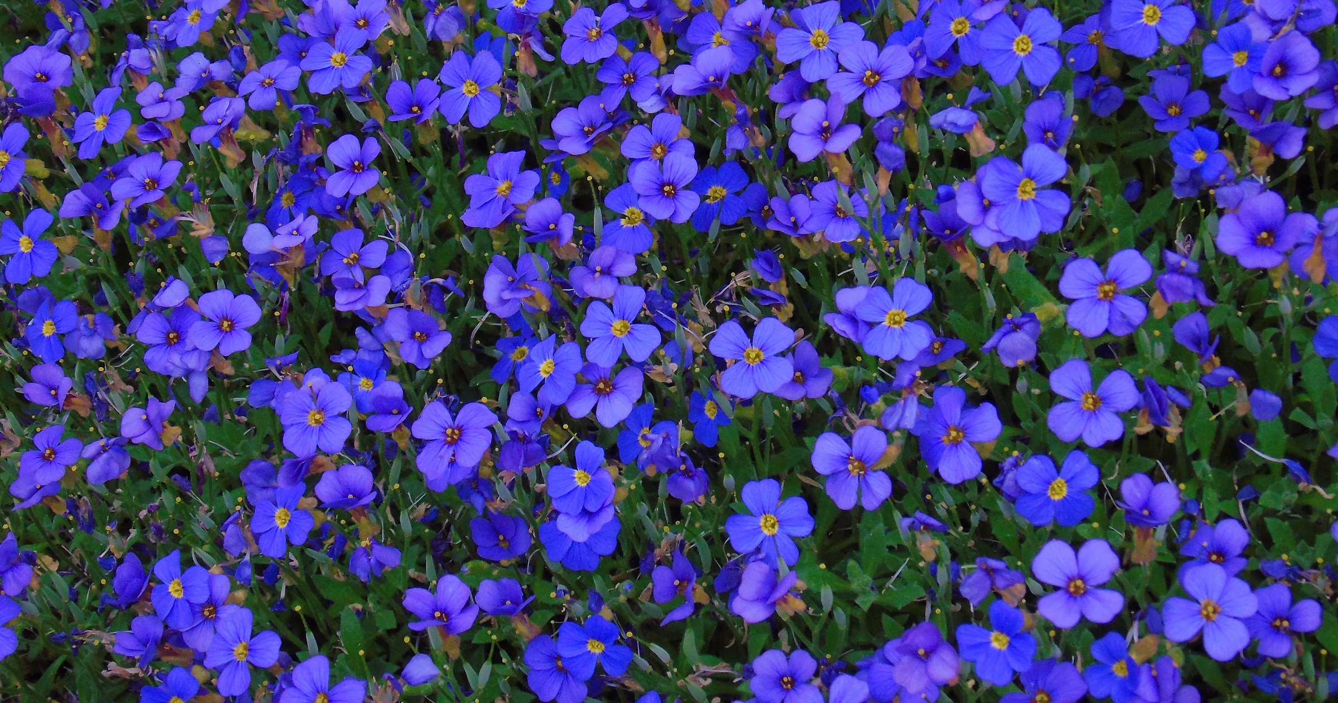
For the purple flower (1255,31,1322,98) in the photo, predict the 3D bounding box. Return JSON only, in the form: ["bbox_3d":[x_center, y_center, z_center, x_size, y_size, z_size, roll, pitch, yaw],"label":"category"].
[{"bbox_3d":[0.163,-0.074,0.631,0.018,0.009,0.020,0,64,4],"label":"purple flower"}]

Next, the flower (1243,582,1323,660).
[{"bbox_3d":[0.141,0.063,0.557,0.018,0.007,0.018,0,69,19],"label":"flower"}]

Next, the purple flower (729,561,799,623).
[{"bbox_3d":[0.024,0.060,0.591,0.018,0.009,0.018,0,55,46],"label":"purple flower"}]

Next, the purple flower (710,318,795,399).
[{"bbox_3d":[0.022,0.002,0.622,0.022,0.009,0.022,0,78,2],"label":"purple flower"}]

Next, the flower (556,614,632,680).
[{"bbox_3d":[-0.018,0.072,0.583,0.019,0.007,0.017,0,60,-5],"label":"flower"}]

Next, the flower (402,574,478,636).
[{"bbox_3d":[-0.054,0.060,0.570,0.018,0.010,0.018,0,43,10],"label":"flower"}]

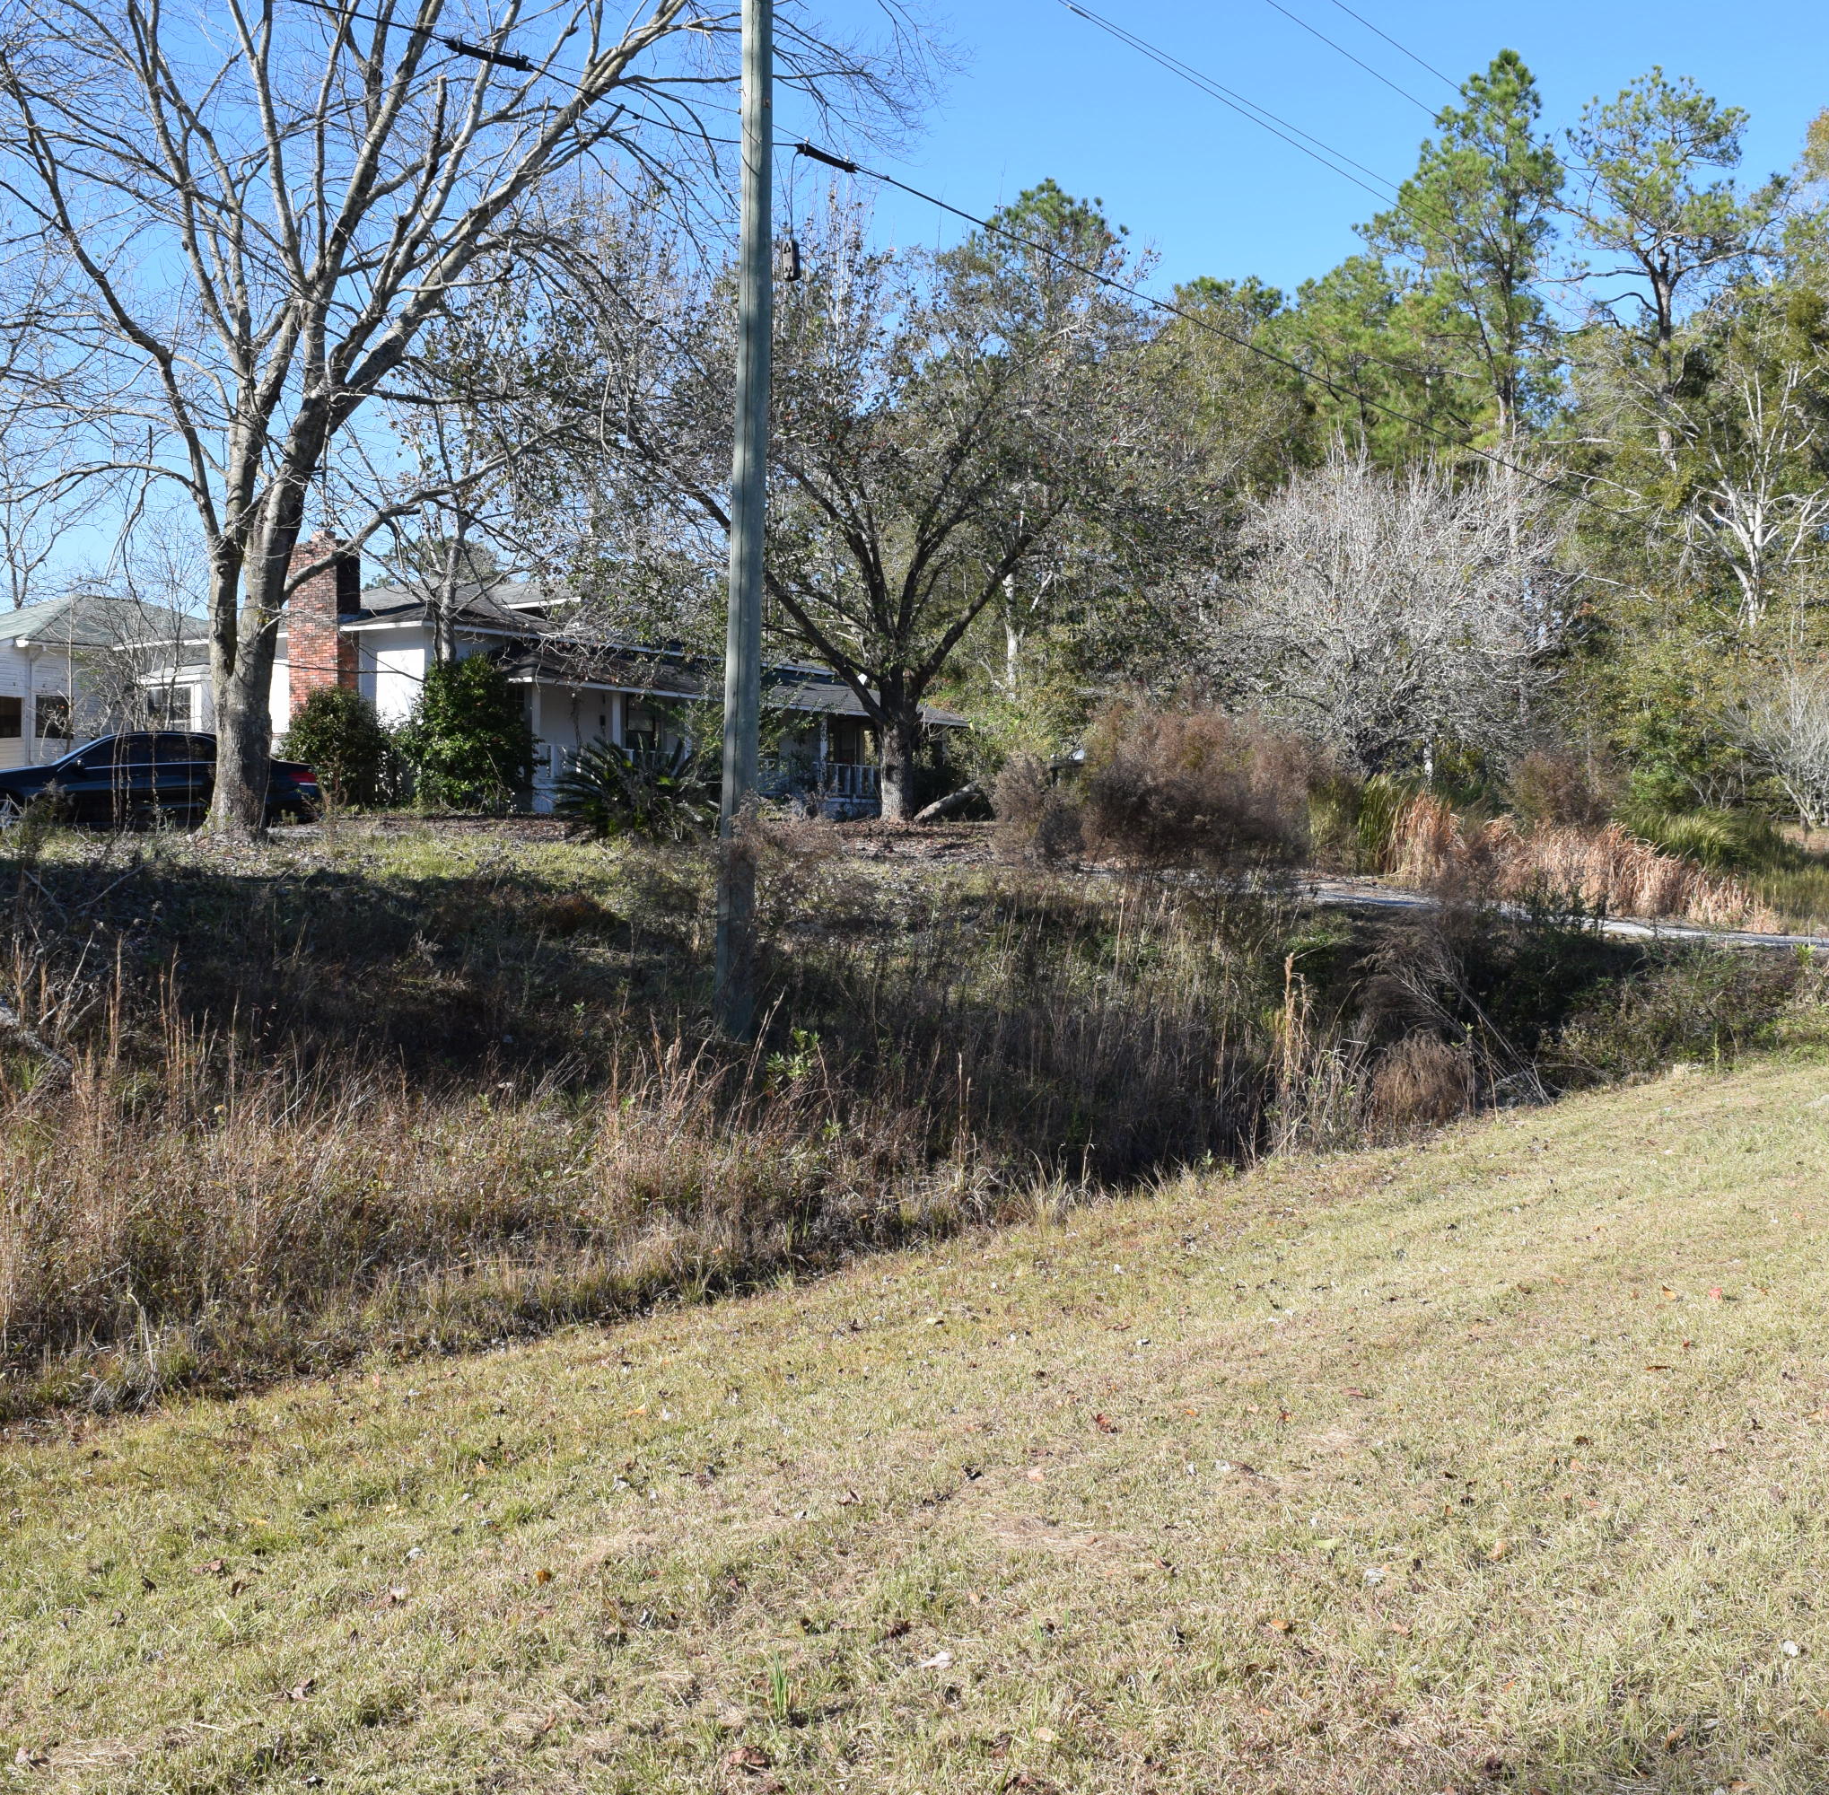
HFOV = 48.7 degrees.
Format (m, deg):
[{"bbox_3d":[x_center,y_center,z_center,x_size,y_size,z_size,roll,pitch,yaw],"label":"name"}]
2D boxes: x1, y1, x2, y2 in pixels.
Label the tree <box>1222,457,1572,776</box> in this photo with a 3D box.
[{"bbox_3d":[10.520,-5.686,44.000,7.400,8.000,6.800,1,2,13],"label":"tree"}]

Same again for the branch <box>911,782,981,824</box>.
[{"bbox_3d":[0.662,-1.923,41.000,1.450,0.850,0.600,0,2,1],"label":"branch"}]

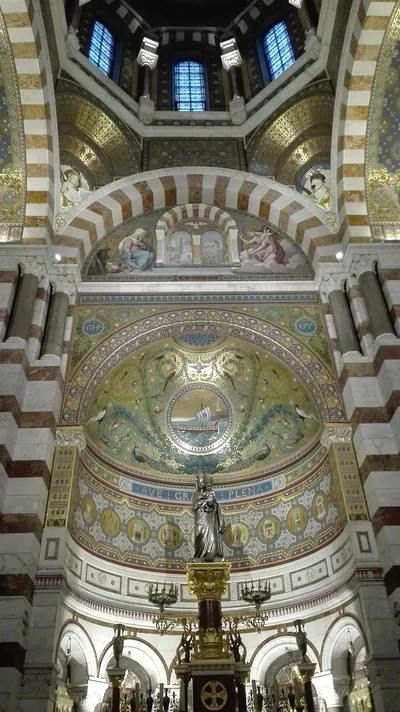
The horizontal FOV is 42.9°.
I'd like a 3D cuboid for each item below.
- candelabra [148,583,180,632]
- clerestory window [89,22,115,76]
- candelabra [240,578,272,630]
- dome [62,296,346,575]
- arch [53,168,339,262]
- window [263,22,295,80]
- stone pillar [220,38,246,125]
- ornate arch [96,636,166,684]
[{"bbox_3d":[-0.704,4.834,9.822,0.559,0.913,0.559,-1,-36,-2],"label":"candelabra"},{"bbox_3d":[-3.910,-12.504,20.573,0.200,4.150,1.120,-30,-45,33],"label":"clerestory window"},{"bbox_3d":[1.078,4.811,9.894,0.563,0.920,0.563,-1,-36,-2],"label":"candelabra"},{"bbox_3d":[0.066,2.237,14.521,6.500,6.444,4.200,-1,-36,-2],"label":"dome"},{"bbox_3d":[-0.104,-4.435,16.714,8.795,4.831,0.800,-1,-36,-2],"label":"arch"},{"bbox_3d":[3.218,-12.571,20.839,1.120,4.150,0.200,-30,-45,33],"label":"window"},{"bbox_3d":[1.363,-11.733,21.529,0.620,6.360,0.620,-14,-38,16],"label":"stone pillar"},{"bbox_3d":[-1.736,7.492,12.605,2.038,0.963,0.500,26,-44,-33],"label":"ornate arch"}]

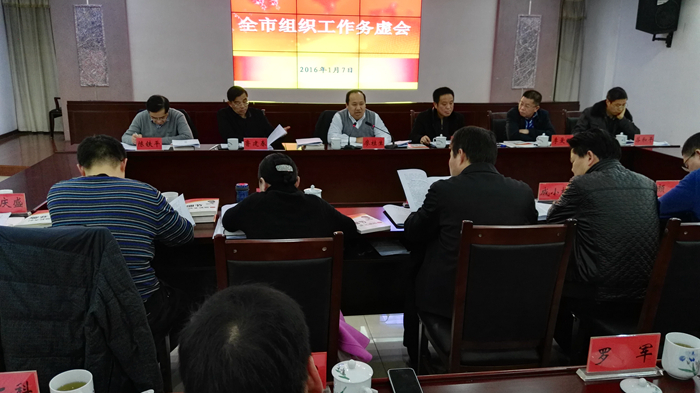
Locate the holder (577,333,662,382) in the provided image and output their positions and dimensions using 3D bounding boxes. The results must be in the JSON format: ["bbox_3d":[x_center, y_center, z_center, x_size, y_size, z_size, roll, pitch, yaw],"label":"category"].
[{"bbox_3d":[0.727,0.422,1.508,0.225,0.110,0.052,-1,13,-8],"label":"holder"}]

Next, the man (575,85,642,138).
[{"bbox_3d":[2.465,-0.412,5.531,0.640,1.280,0.750,-1,13,-8],"label":"man"}]

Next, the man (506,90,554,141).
[{"bbox_3d":[1.740,-0.443,5.677,0.520,1.240,0.700,2,14,3],"label":"man"}]

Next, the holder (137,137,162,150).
[{"bbox_3d":[-1.673,-0.436,4.733,0.205,0.105,0.060,-1,15,-9],"label":"holder"}]

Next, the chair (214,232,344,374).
[{"bbox_3d":[-0.258,0.556,2.120,0.440,1.020,0.530,-1,15,-8],"label":"chair"}]

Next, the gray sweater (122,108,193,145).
[{"bbox_3d":[-1.690,-0.549,5.089,0.580,0.520,0.550,-1,14,-8],"label":"gray sweater"}]

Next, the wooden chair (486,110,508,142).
[{"bbox_3d":[1.630,-0.325,5.676,0.440,1.020,0.560,-1,13,-8],"label":"wooden chair"}]

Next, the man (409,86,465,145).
[{"bbox_3d":[0.830,-0.427,5.537,0.540,1.260,0.700,-1,15,-9],"label":"man"}]

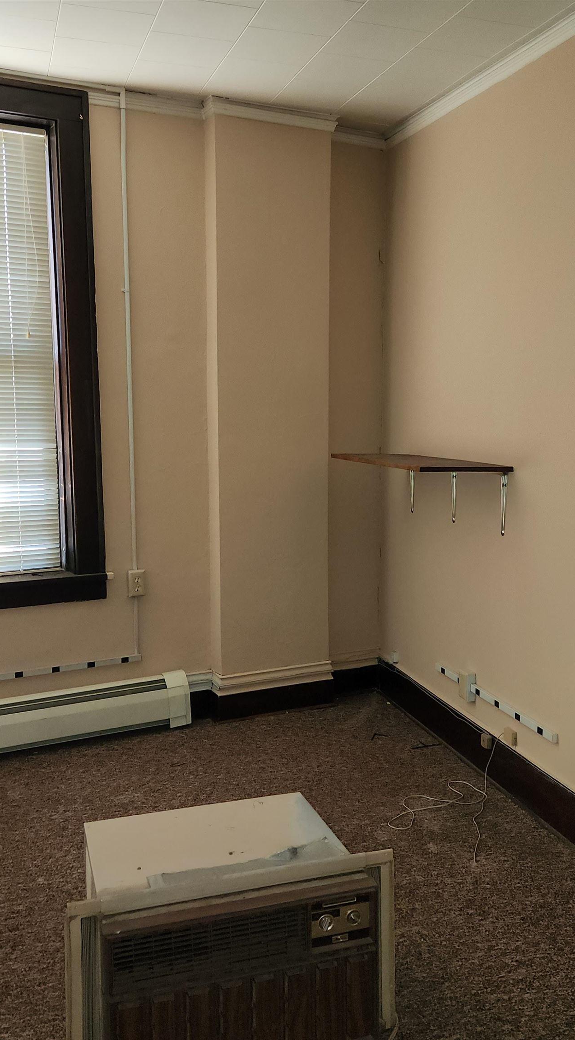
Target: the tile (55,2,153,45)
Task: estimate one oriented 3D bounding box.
[{"bbox_3d":[-0.618,-1.669,3.106,0.305,0.016,0.305,-3,8,-17],"label":"tile"}]

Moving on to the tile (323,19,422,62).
[{"bbox_3d":[0.304,-1.689,3.244,0.305,0.016,0.305,-3,8,-17],"label":"tile"}]

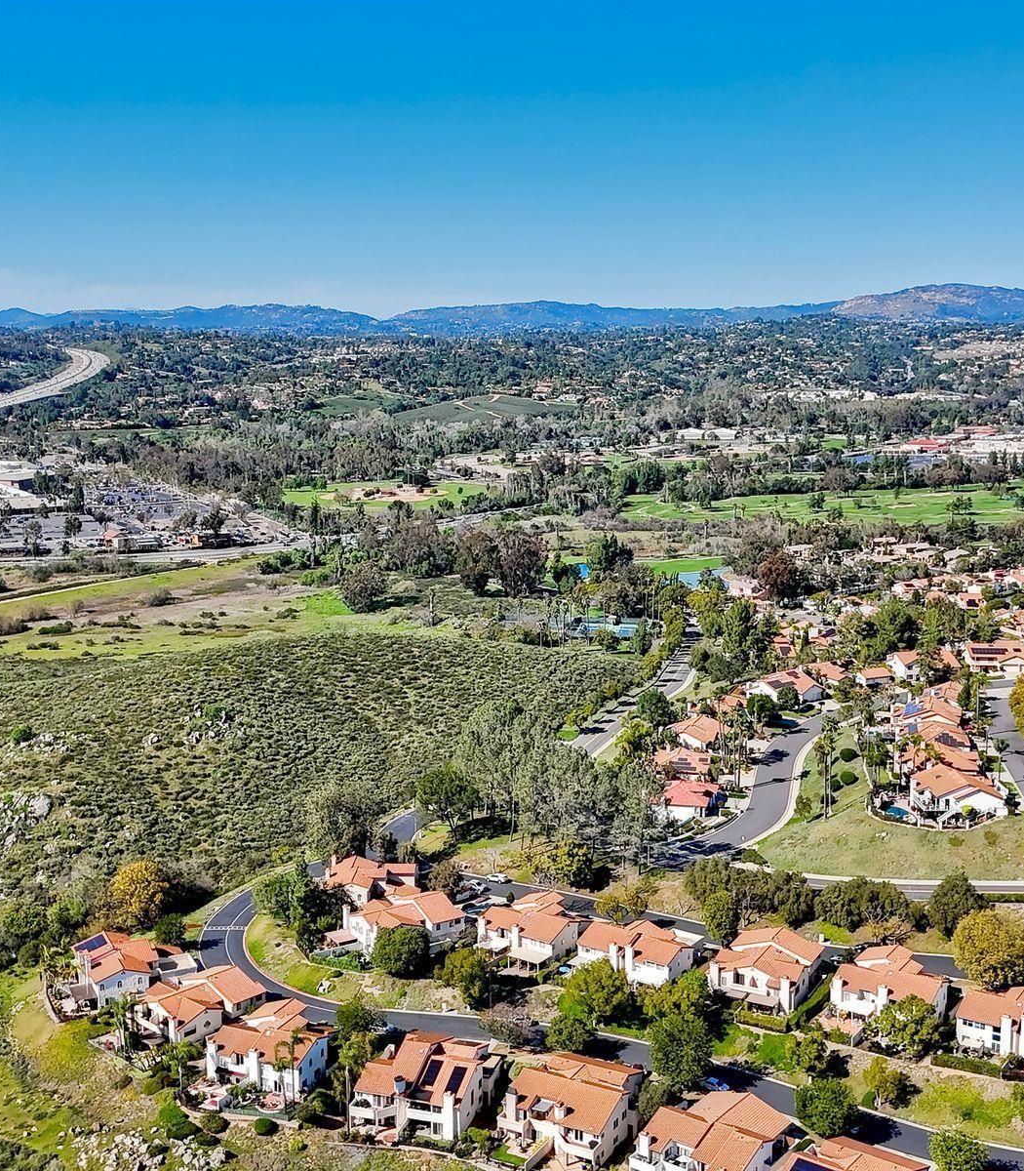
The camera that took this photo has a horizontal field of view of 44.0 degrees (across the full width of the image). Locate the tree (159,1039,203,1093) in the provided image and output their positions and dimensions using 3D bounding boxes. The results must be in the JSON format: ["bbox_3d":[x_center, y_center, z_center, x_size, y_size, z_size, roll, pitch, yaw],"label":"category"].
[{"bbox_3d":[-56.020,81.176,214.429,6.600,9.800,6.600,0,11,0],"label":"tree"}]

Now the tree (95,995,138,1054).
[{"bbox_3d":[-69.654,77.796,223.959,6.600,10.800,6.600,0,11,0],"label":"tree"}]

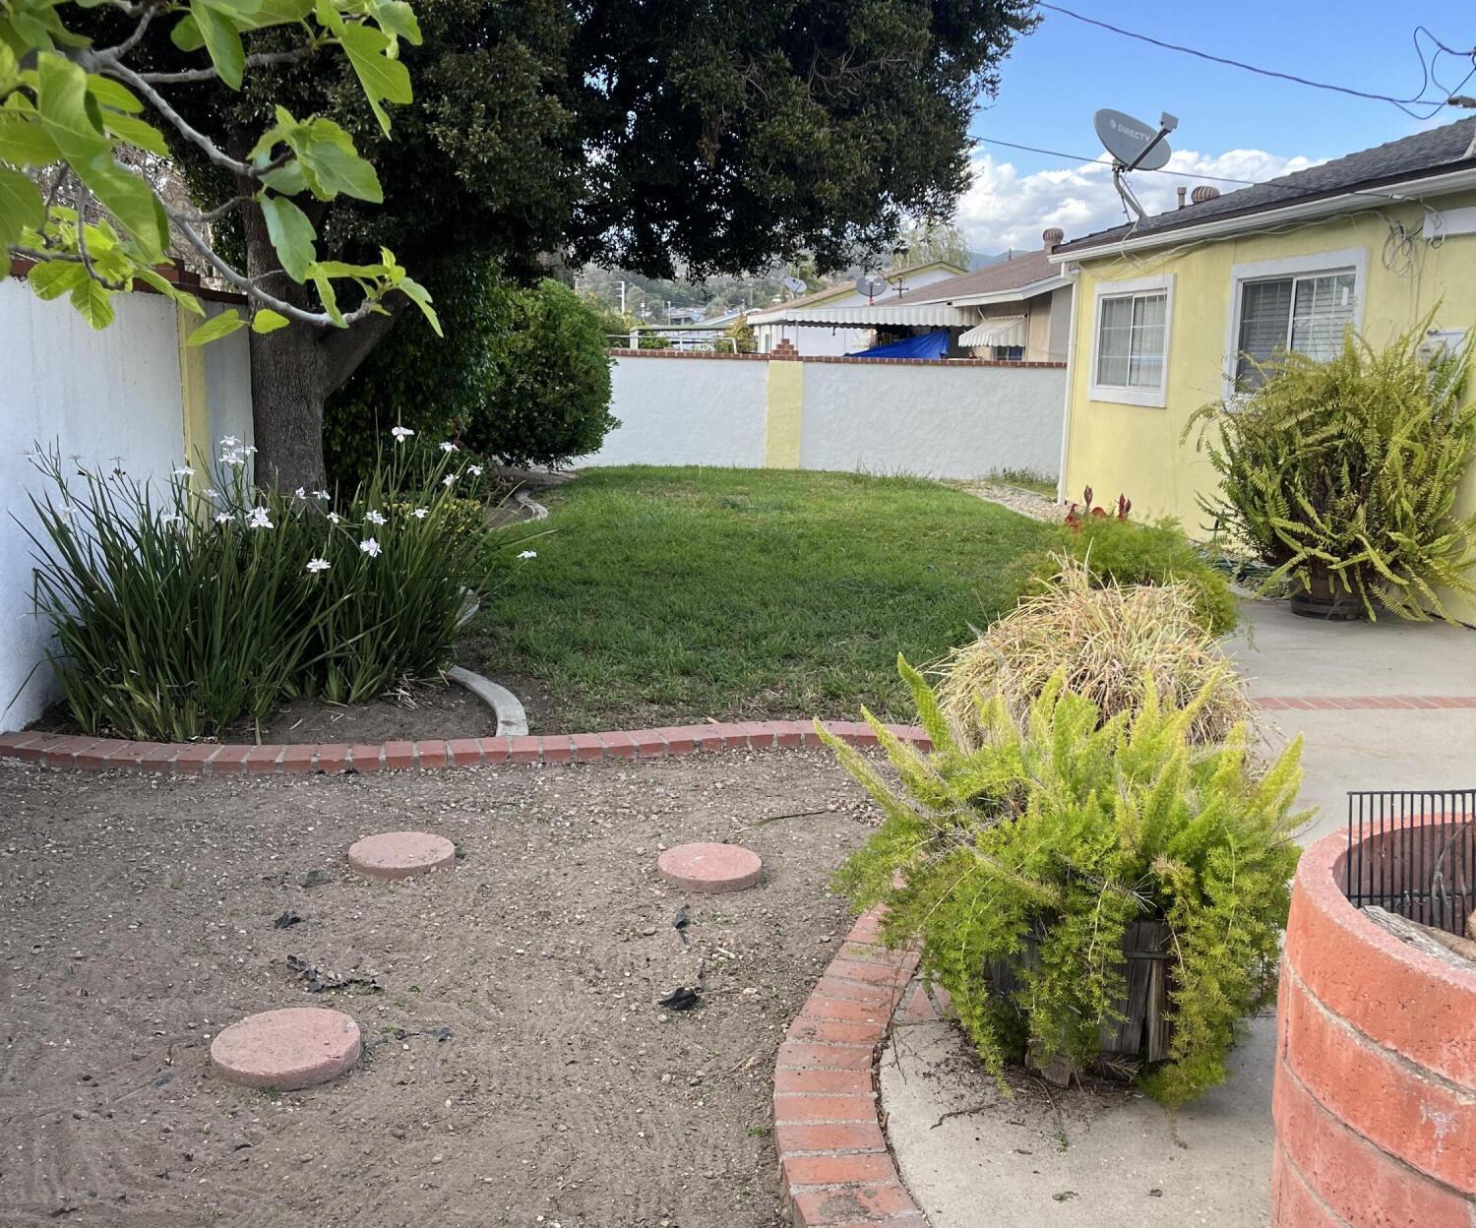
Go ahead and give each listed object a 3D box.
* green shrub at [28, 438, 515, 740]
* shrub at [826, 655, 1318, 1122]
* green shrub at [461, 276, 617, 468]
[{"bbox_3d":[-1.860,-0.205,5.950,1.750,1.000,1.400,1,10,-5],"label":"green shrub"},{"bbox_3d":[0.729,0.517,3.300,1.000,0.770,0.920,1,10,-5],"label":"shrub"},{"bbox_3d":[-2.101,-2.507,15.600,1.650,2.000,1.600,1,10,-5],"label":"green shrub"}]

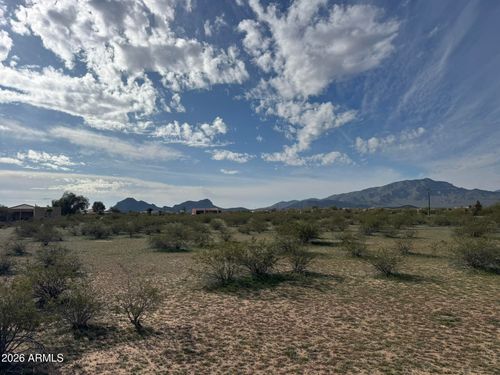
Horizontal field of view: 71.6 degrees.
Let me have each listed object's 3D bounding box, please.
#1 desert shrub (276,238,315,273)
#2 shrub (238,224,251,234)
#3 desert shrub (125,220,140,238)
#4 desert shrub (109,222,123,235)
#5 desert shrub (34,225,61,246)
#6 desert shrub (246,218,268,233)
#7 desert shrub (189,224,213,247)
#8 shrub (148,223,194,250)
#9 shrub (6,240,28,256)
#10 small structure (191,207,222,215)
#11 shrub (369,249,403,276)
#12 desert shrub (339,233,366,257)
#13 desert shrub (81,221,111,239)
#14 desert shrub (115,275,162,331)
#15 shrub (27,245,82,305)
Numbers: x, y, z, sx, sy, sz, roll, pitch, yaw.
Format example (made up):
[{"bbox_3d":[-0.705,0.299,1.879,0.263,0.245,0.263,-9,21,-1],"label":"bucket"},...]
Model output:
[{"bbox_3d":[1.303,1.941,9.962,1.060,0.920,0.980,0,-4,0],"label":"desert shrub"},{"bbox_3d":[-0.404,3.080,25.457,0.850,0.650,0.790,0,-4,0],"label":"shrub"},{"bbox_3d":[-7.554,2.686,22.313,1.007,1.120,0.927,-1,-4,0],"label":"desert shrub"},{"bbox_3d":[-10.166,3.093,26.226,1.037,0.888,0.954,-1,-4,0],"label":"desert shrub"},{"bbox_3d":[-10.339,2.420,17.822,1.390,0.980,1.300,0,-4,0],"label":"desert shrub"},{"bbox_3d":[0.602,3.048,27.875,1.710,1.030,1.590,0,-4,0],"label":"desert shrub"},{"bbox_3d":[-2.388,2.255,16.729,1.132,1.126,1.042,-1,-4,0],"label":"desert shrub"},{"bbox_3d":[-3.537,2.171,15.464,1.900,1.170,1.770,0,-4,0],"label":"shrub"},{"bbox_3d":[-8.962,2.338,13.325,0.740,0.560,0.690,0,-4,0],"label":"shrub"},{"bbox_3d":[-15.131,8.710,124.994,10.800,3.000,7.000,0,-4,0],"label":"small structure"},{"bbox_3d":[3.641,2.010,9.341,0.890,0.700,0.820,0,-4,0],"label":"shrub"},{"bbox_3d":[3.720,2.062,12.625,0.997,0.841,0.917,-1,-4,0],"label":"desert shrub"},{"bbox_3d":[-10.062,2.721,22.606,1.914,1.134,1.761,-1,-4,0],"label":"desert shrub"},{"bbox_3d":[-1.582,1.624,4.935,0.666,0.761,0.613,-1,-4,0],"label":"desert shrub"},{"bbox_3d":[-3.755,1.661,6.696,1.040,1.050,0.970,0,-4,0],"label":"shrub"}]

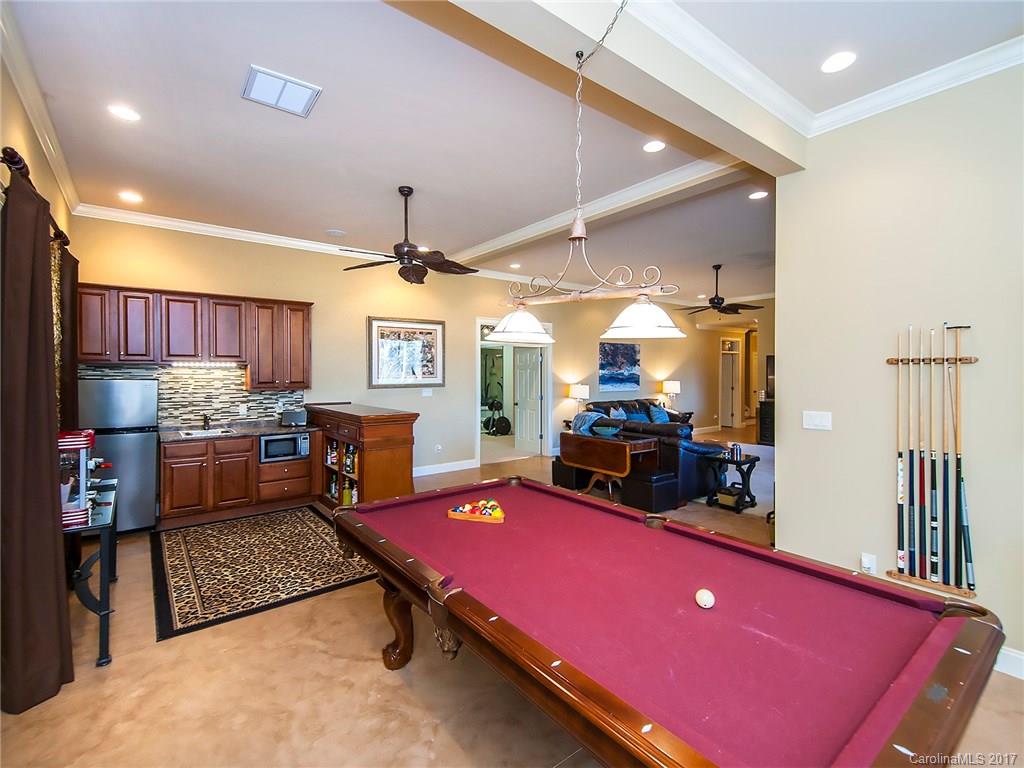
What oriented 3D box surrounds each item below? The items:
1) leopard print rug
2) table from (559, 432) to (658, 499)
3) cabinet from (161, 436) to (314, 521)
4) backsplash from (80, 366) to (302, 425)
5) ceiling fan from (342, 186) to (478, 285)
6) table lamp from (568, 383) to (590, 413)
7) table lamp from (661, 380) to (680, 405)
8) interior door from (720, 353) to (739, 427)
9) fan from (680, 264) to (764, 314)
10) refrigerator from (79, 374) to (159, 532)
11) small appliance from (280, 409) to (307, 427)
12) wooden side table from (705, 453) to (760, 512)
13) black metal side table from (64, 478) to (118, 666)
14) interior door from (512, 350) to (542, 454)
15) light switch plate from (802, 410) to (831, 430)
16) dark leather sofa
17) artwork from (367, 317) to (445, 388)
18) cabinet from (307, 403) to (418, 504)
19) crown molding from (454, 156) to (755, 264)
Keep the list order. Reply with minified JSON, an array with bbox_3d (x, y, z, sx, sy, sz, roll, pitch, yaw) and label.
[{"bbox_3d":[-2.224,1.460,4.171,1.500,0.012,2.400,-1,2,-38],"label":"leopard print rug"},{"bbox_3d":[1.227,1.060,6.135,0.580,0.760,1.180,-1,2,-38],"label":"table"},{"bbox_3d":[-3.096,0.994,5.386,1.450,0.890,0.635,-1,2,-38],"label":"cabinet"},{"bbox_3d":[-3.527,0.112,5.440,2.160,0.690,0.015,-1,2,-38],"label":"backsplash"},{"bbox_3d":[-0.964,-1.399,4.275,1.330,0.740,1.330,-1,2,-38],"label":"ceiling fan"},{"bbox_3d":[1.275,0.354,8.936,0.390,0.700,0.390,-1,2,-38],"label":"table lamp"},{"bbox_3d":[3.618,0.286,10.736,0.400,0.700,0.400,-1,2,-38],"label":"table lamp"},{"bbox_3d":[5.848,0.183,13.316,0.040,2.020,0.780,-1,2,-38],"label":"interior door"},{"bbox_3d":[3.421,-1.583,7.889,1.420,0.780,1.420,-1,2,-38],"label":"fan"},{"bbox_3d":[-4.053,0.730,4.927,0.600,1.550,0.640,-1,2,-38],"label":"refrigerator"},{"bbox_3d":[-2.659,0.414,5.819,0.290,0.190,0.200,-1,2,-17],"label":"small appliance"},{"bbox_3d":[2.594,1.162,5.624,0.530,0.560,0.520,-1,2,-38],"label":"wooden side table"},{"bbox_3d":[-2.686,1.120,2.970,0.350,0.760,1.330,-1,2,-38],"label":"black metal side table"},{"bbox_3d":[0.280,0.316,9.060,0.040,2.020,0.760,-1,2,-38],"label":"interior door"},{"bbox_3d":[2.018,0.242,3.130,0.010,0.116,0.170,-1,2,-38],"label":"light switch plate"},{"bbox_3d":[1.803,0.941,6.778,1.050,0.970,2.150,-1,2,-38],"label":"dark leather sofa"},{"bbox_3d":[-1.577,-0.457,7.200,1.260,1.040,0.040,-1,2,-38],"label":"artwork"},{"bbox_3d":[-1.864,0.889,5.622,0.610,1.170,2.220,-1,2,-38],"label":"cabinet"},{"bbox_3d":[0.362,-1.740,5.330,0.100,0.110,4.800,-1,2,-38],"label":"crown molding"}]

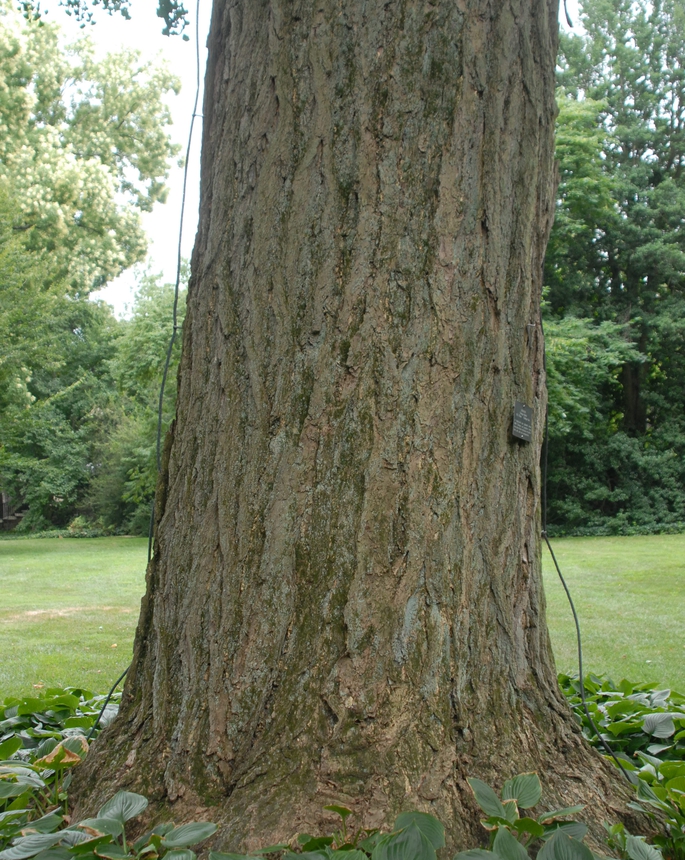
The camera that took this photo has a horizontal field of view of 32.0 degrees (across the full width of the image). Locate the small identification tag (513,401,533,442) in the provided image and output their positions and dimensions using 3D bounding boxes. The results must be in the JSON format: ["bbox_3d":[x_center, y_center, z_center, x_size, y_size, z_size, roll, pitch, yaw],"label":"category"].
[{"bbox_3d":[0.780,-0.035,5.150,0.118,0.154,0.006,20,-21,-37],"label":"small identification tag"}]

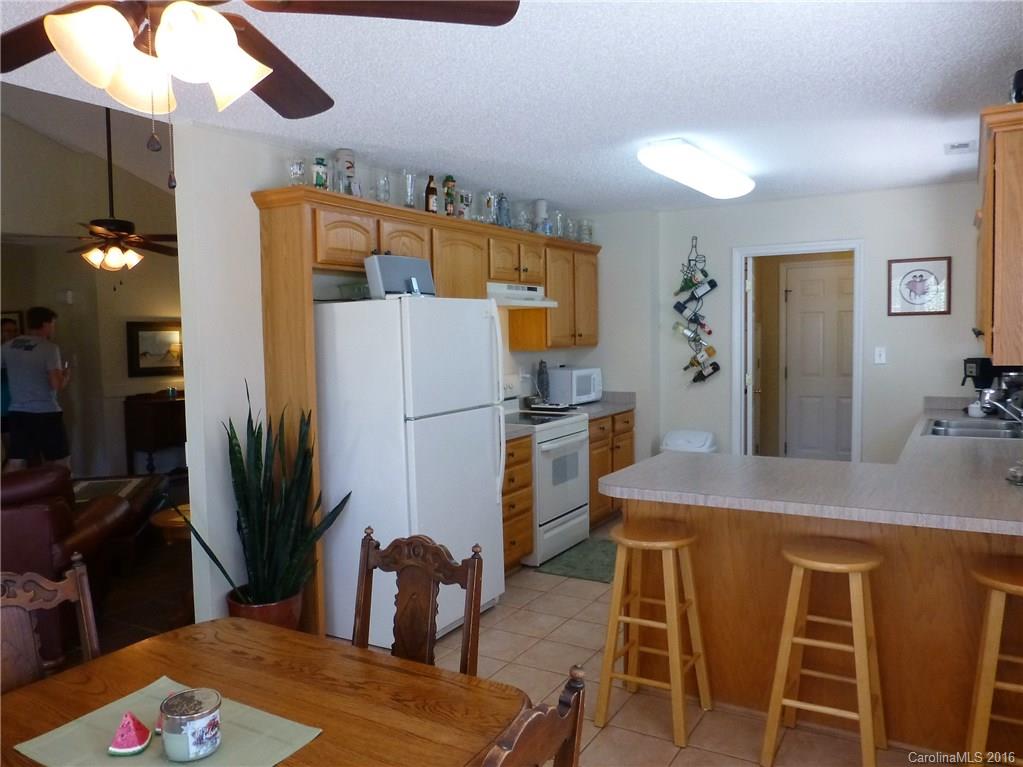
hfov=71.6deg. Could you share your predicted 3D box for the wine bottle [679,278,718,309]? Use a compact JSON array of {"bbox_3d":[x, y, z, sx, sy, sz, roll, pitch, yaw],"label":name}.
[{"bbox_3d":[1.453,-0.692,5.457,0.300,0.077,0.077,-35,-14,28],"label":"wine bottle"}]

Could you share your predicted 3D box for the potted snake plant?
[{"bbox_3d":[-1.127,0.648,3.296,0.630,1.240,0.570,1,4,31],"label":"potted snake plant"}]

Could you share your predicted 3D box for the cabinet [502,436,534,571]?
[{"bbox_3d":[-0.235,0.751,4.502,0.600,0.870,0.510,1,4,31],"label":"cabinet"}]

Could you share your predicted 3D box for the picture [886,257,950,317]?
[{"bbox_3d":[2.700,-0.640,4.694,0.362,0.372,0.025,1,4,31],"label":"picture"}]

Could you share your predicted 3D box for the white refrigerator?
[{"bbox_3d":[-0.558,0.415,3.819,0.780,1.700,0.800,1,4,31],"label":"white refrigerator"}]

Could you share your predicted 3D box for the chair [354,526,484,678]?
[{"bbox_3d":[-0.363,0.900,1.709,0.460,0.970,0.540,1,4,31],"label":"chair"}]

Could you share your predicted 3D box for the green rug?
[{"bbox_3d":[0.618,1.179,4.773,0.600,0.012,0.840,1,4,31],"label":"green rug"}]

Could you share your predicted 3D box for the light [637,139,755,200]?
[{"bbox_3d":[1.099,-1.195,3.996,0.340,0.100,1.220,1,4,31],"label":"light"}]

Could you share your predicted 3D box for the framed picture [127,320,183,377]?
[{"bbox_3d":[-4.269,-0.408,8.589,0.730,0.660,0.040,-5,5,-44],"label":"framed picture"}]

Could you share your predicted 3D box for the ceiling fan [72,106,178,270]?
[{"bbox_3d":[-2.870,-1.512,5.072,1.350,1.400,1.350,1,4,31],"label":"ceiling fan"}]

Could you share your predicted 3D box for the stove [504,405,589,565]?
[{"bbox_3d":[0.119,0.654,5.016,0.670,1.000,0.765,1,4,31],"label":"stove"}]

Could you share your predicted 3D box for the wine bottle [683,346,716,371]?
[{"bbox_3d":[1.438,-0.177,5.436,0.290,0.078,0.078,-35,-14,28],"label":"wine bottle"}]

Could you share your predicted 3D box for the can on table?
[{"bbox_3d":[-0.573,0.610,1.270,0.098,0.084,0.098,-1,3,0],"label":"can on table"}]

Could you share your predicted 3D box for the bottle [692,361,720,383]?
[{"bbox_3d":[1.484,-0.072,5.416,0.255,0.078,0.078,-36,-15,28],"label":"bottle"}]

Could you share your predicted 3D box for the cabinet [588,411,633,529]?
[{"bbox_3d":[0.542,0.662,5.782,0.600,0.870,0.880,1,4,31],"label":"cabinet"}]

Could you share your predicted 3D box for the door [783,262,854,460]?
[{"bbox_3d":[2.917,-0.028,6.431,0.790,2.030,0.040,1,4,31],"label":"door"}]

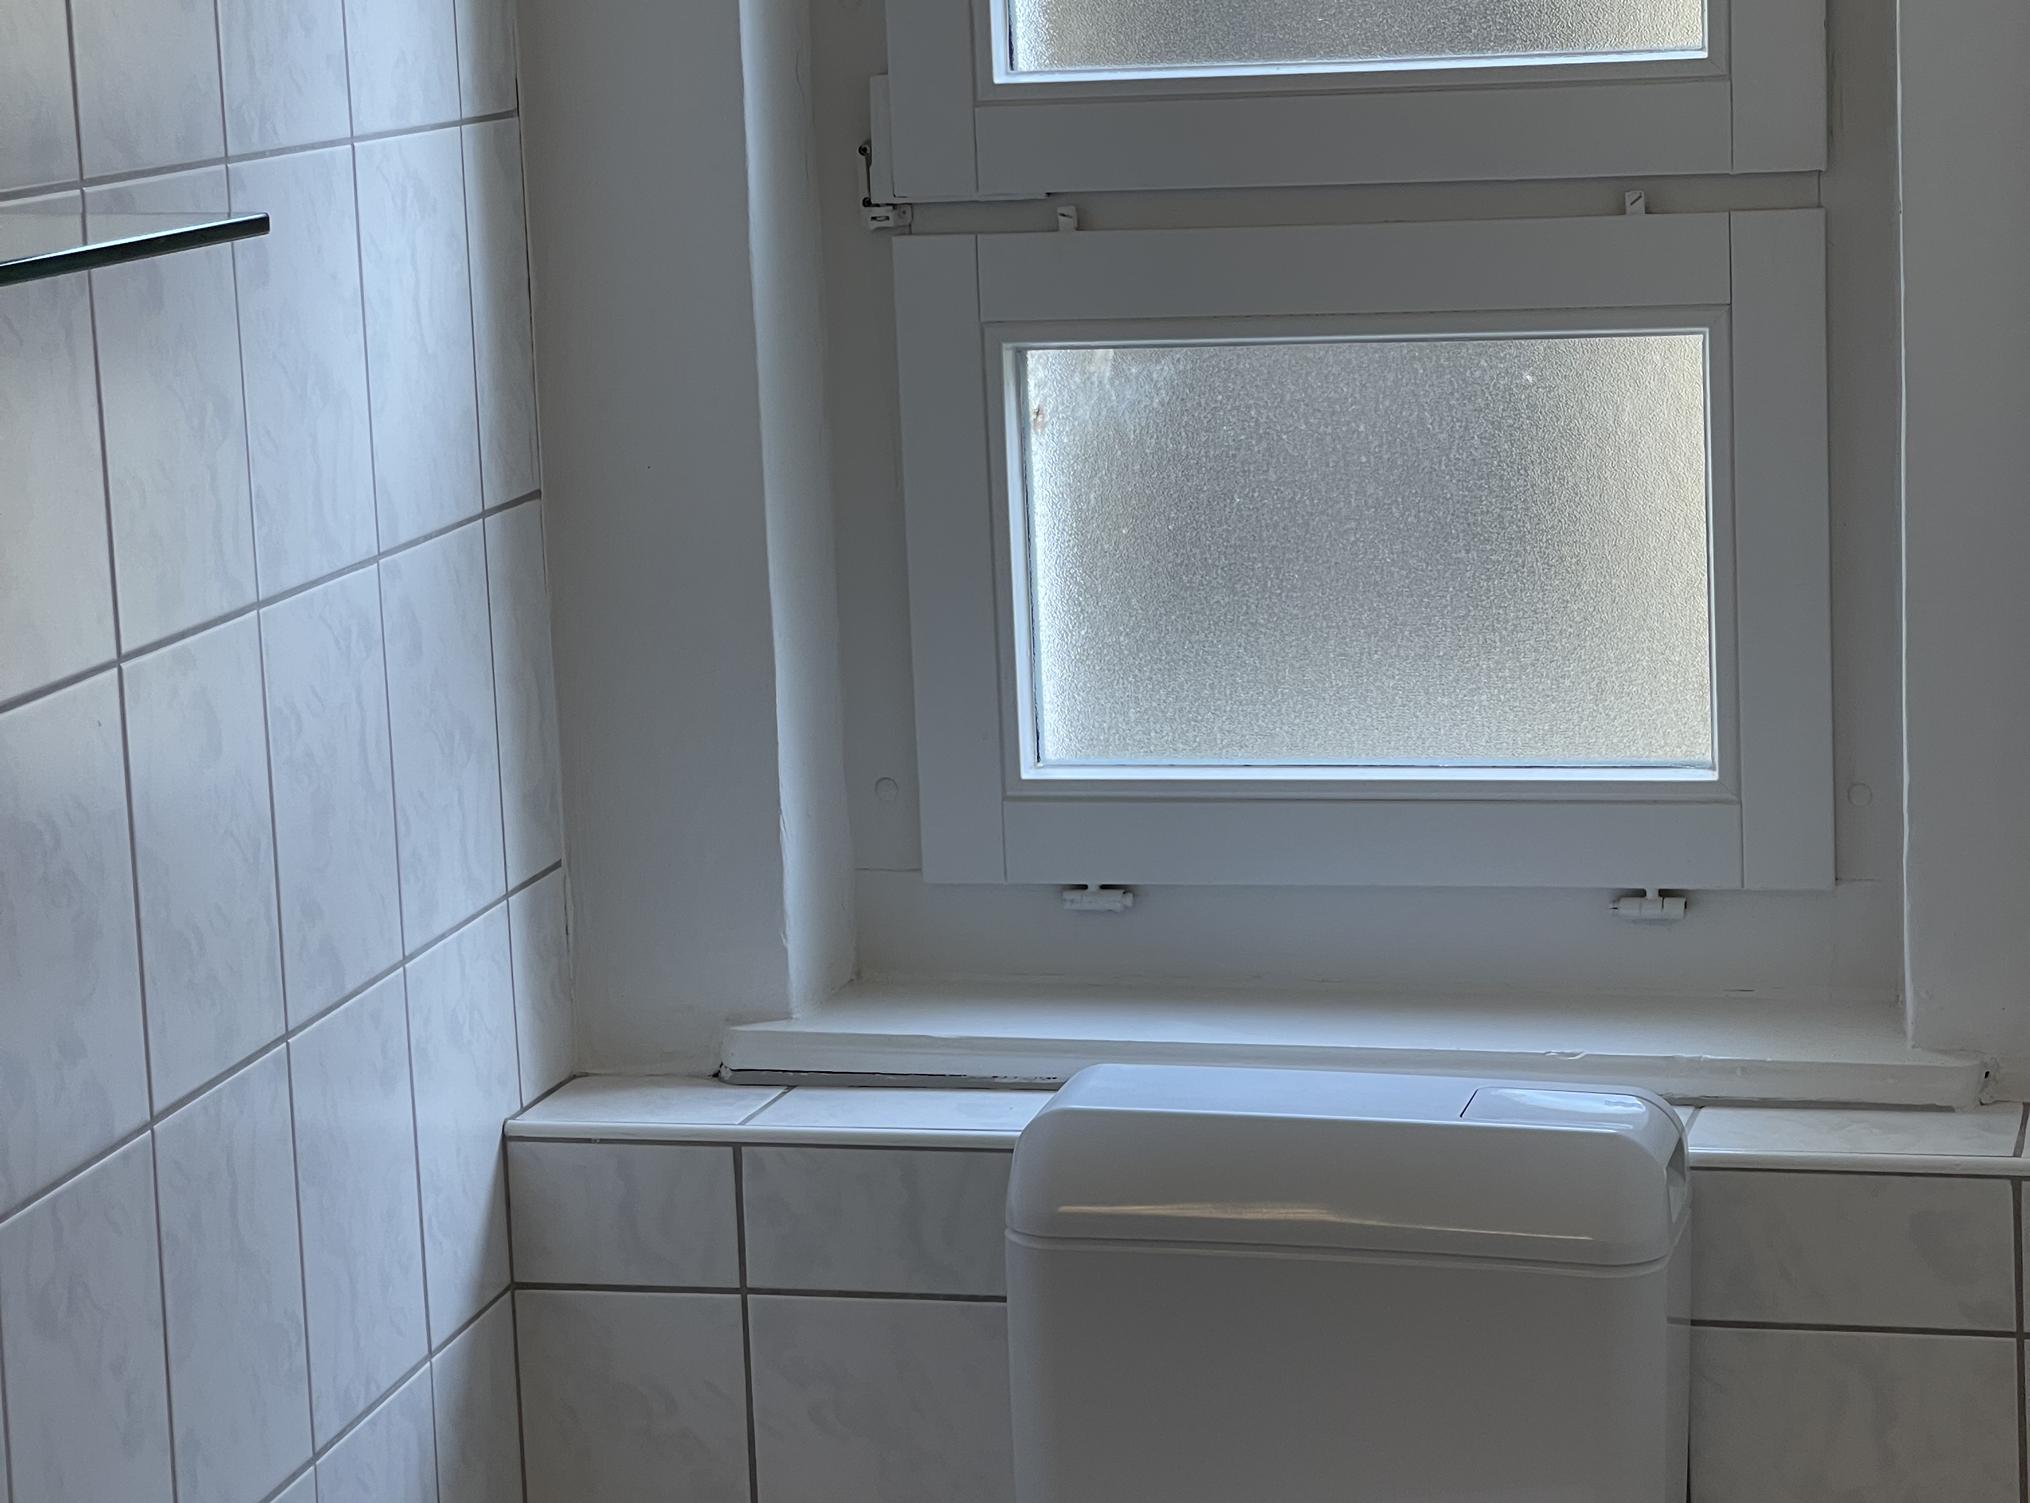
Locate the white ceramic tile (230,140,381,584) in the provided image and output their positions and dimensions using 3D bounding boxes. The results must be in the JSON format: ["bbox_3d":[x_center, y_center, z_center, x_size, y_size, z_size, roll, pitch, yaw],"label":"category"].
[{"bbox_3d":[-0.415,-0.224,2.902,0.009,0.248,0.199,0,10,13],"label":"white ceramic tile"}]

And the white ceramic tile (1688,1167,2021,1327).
[{"bbox_3d":[0.510,0.303,3.041,0.199,0.096,0.009,0,10,14],"label":"white ceramic tile"}]

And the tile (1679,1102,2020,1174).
[{"bbox_3d":[0.523,0.239,3.092,0.199,0.011,0.131,0,10,15],"label":"tile"}]

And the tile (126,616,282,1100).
[{"bbox_3d":[-0.452,0.060,2.770,0.009,0.249,0.199,0,10,13],"label":"tile"}]

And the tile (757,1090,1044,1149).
[{"bbox_3d":[-0.065,0.236,3.236,0.199,0.010,0.131,0,10,14],"label":"tile"}]

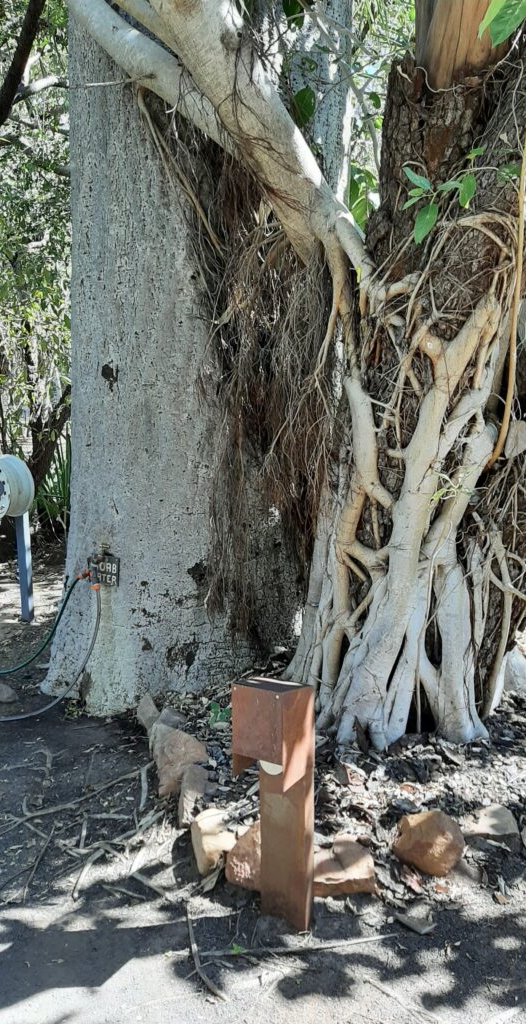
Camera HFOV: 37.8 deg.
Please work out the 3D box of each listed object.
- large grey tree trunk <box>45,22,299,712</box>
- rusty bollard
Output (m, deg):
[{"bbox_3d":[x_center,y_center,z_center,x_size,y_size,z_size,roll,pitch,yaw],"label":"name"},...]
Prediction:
[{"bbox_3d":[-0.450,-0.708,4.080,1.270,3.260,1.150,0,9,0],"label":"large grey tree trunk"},{"bbox_3d":[0.029,0.831,2.164,0.153,0.770,0.195,5,10,28],"label":"rusty bollard"}]

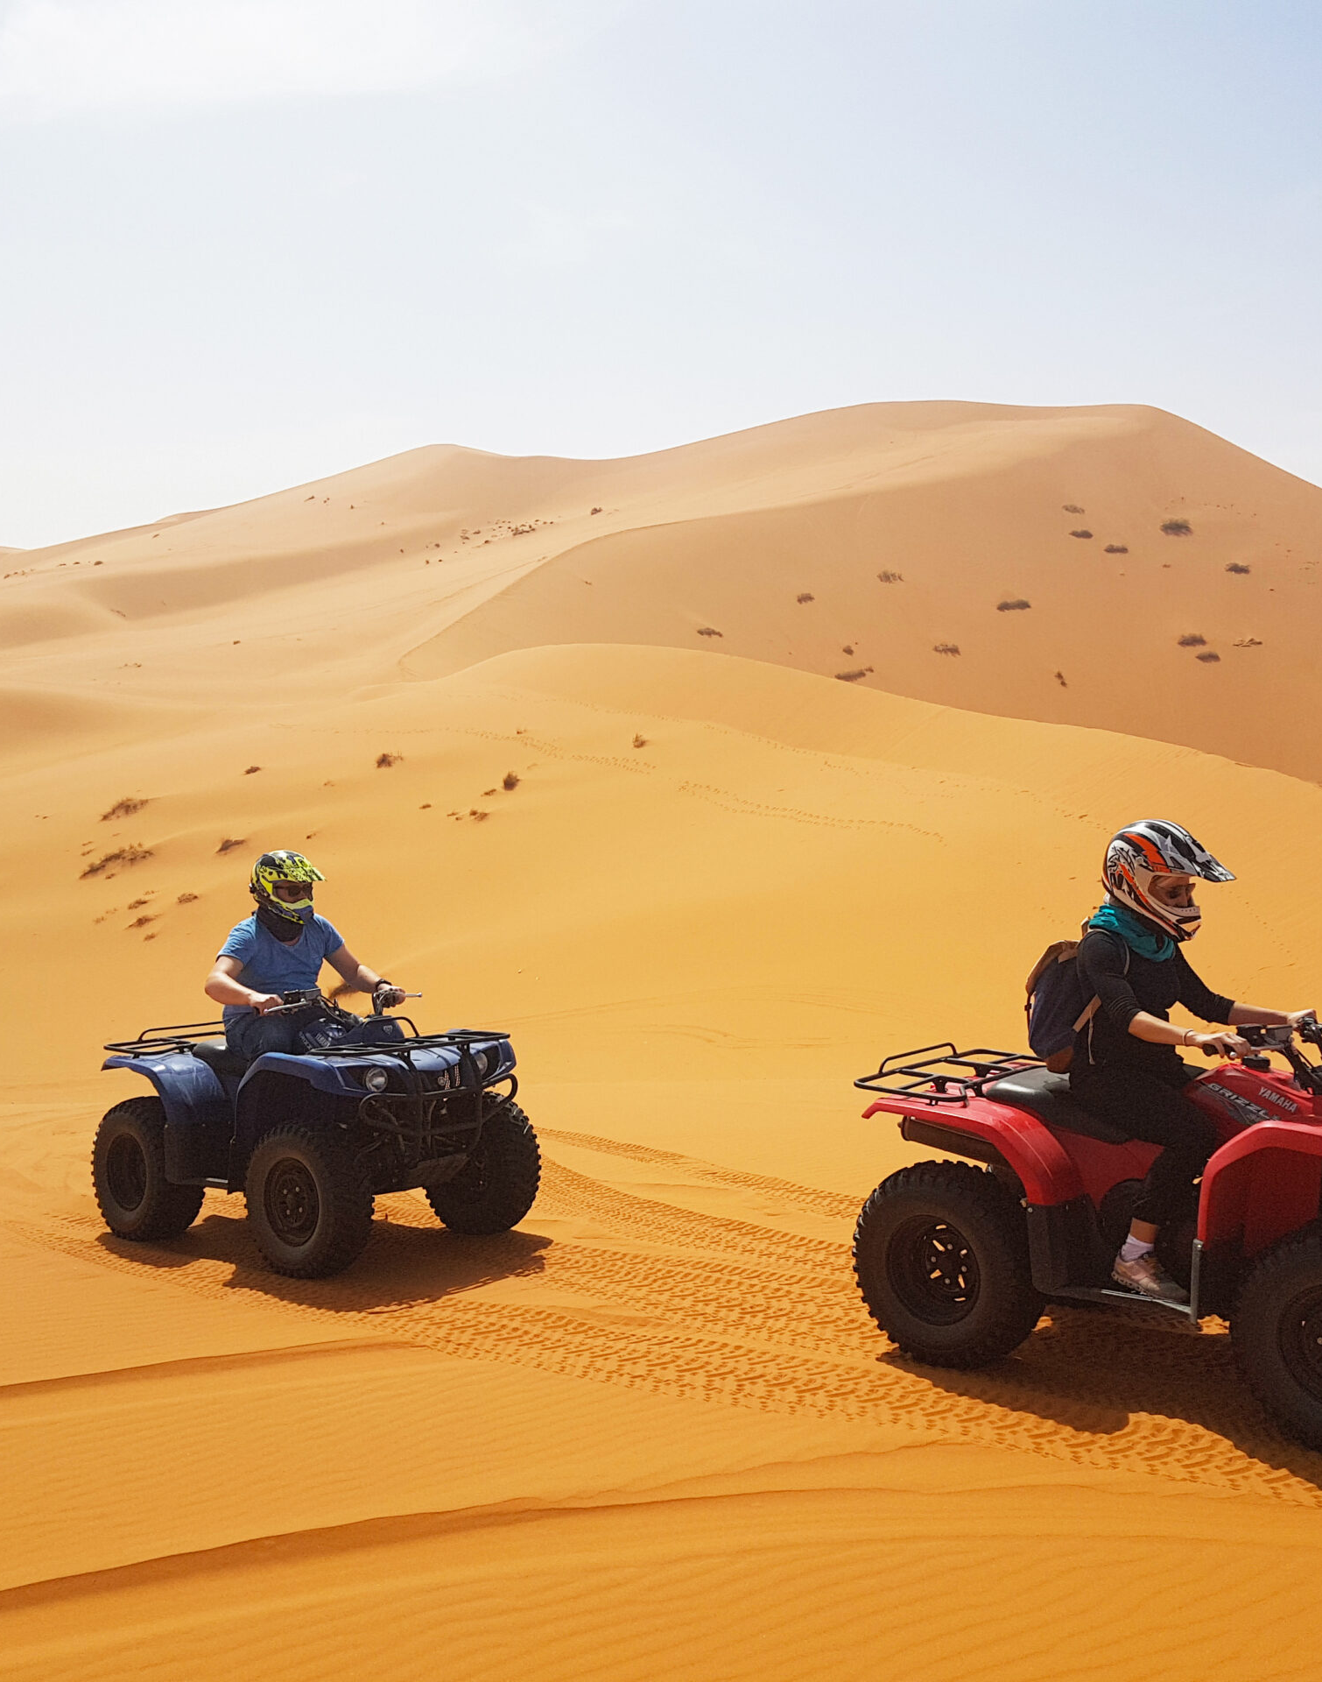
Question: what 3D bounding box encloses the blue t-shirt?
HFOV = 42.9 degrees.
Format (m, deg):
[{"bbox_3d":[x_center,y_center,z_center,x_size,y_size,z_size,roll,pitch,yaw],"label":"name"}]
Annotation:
[{"bbox_3d":[-1.710,0.559,7.523,0.360,0.490,0.500,3,3,42],"label":"blue t-shirt"}]

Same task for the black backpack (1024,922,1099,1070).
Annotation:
[{"bbox_3d":[1.327,0.512,5.499,0.200,0.440,0.280,13,10,38],"label":"black backpack"}]

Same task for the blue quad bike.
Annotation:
[{"bbox_3d":[-1.556,1.200,7.398,1.975,1.075,1.090,-4,-1,42],"label":"blue quad bike"}]

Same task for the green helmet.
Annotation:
[{"bbox_3d":[-1.659,0.209,7.468,0.360,0.310,0.255,3,3,42],"label":"green helmet"}]

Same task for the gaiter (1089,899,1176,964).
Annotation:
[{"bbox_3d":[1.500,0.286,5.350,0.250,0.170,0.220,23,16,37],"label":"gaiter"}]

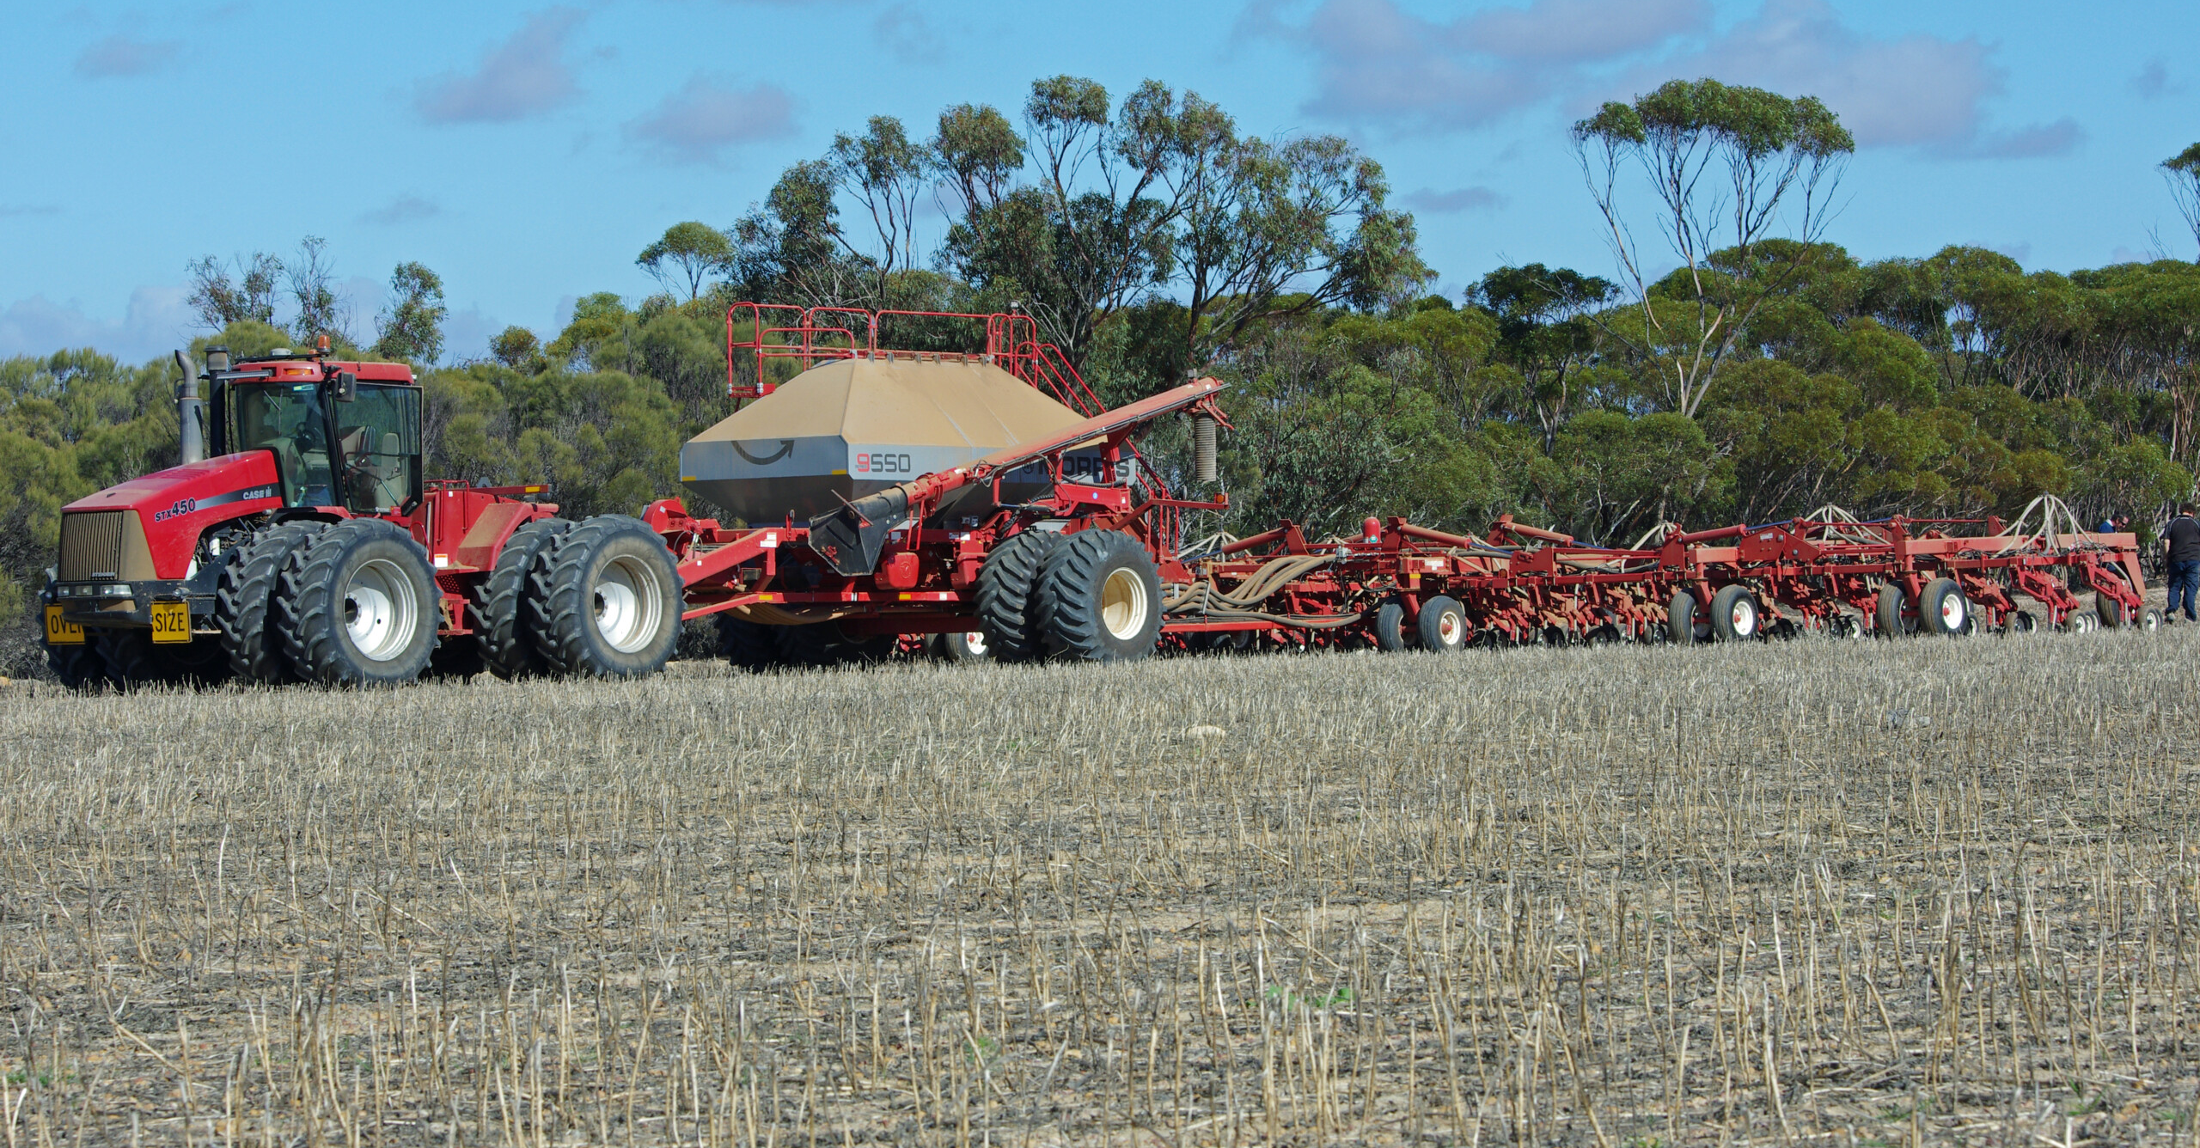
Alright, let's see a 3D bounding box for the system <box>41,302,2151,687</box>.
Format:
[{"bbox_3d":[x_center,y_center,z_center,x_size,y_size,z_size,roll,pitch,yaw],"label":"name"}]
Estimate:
[{"bbox_3d":[-2.422,-1.059,90.909,19.500,4.700,27.700,-2,0,39],"label":"system"}]

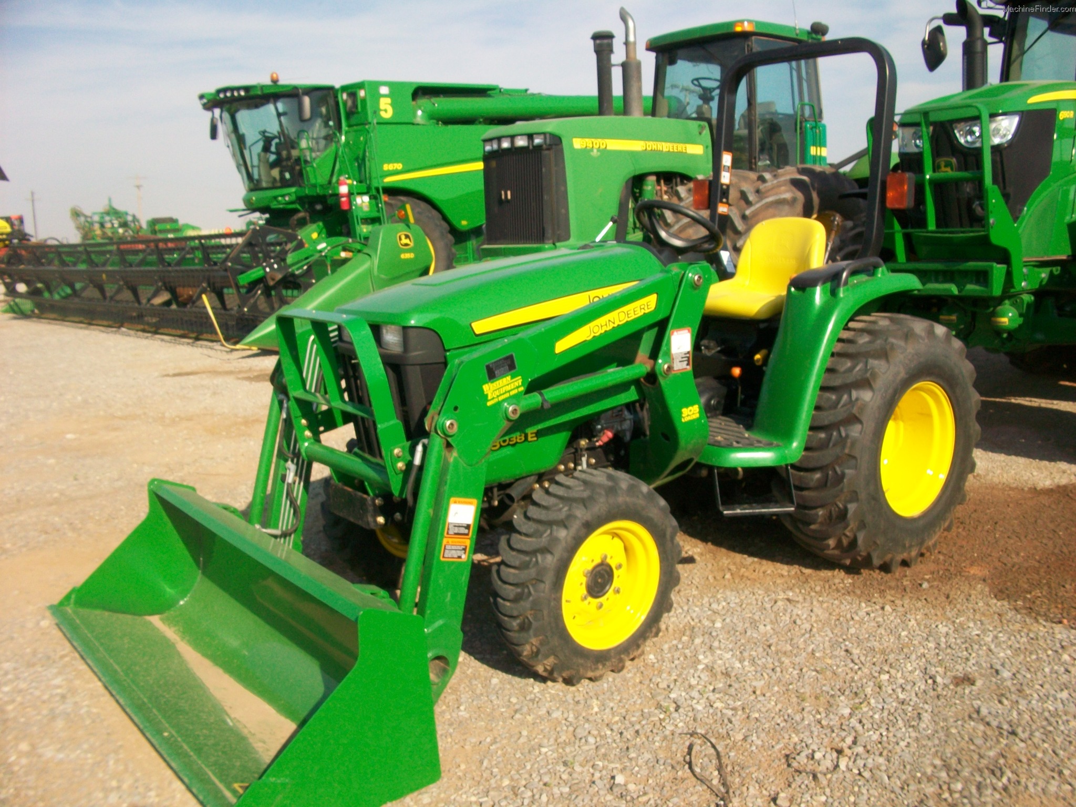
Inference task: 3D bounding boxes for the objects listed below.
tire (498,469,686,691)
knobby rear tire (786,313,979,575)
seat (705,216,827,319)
[{"bbox_3d":[0.162,0.537,3.089,0.645,0.645,0.215,-7,12,-38],"label":"tire"},{"bbox_3d":[1.429,0.163,4.153,1.045,1.045,0.370,-7,12,-38],"label":"knobby rear tire"},{"bbox_3d":[1.023,-0.620,4.501,0.450,0.455,0.460,-7,12,-38],"label":"seat"}]

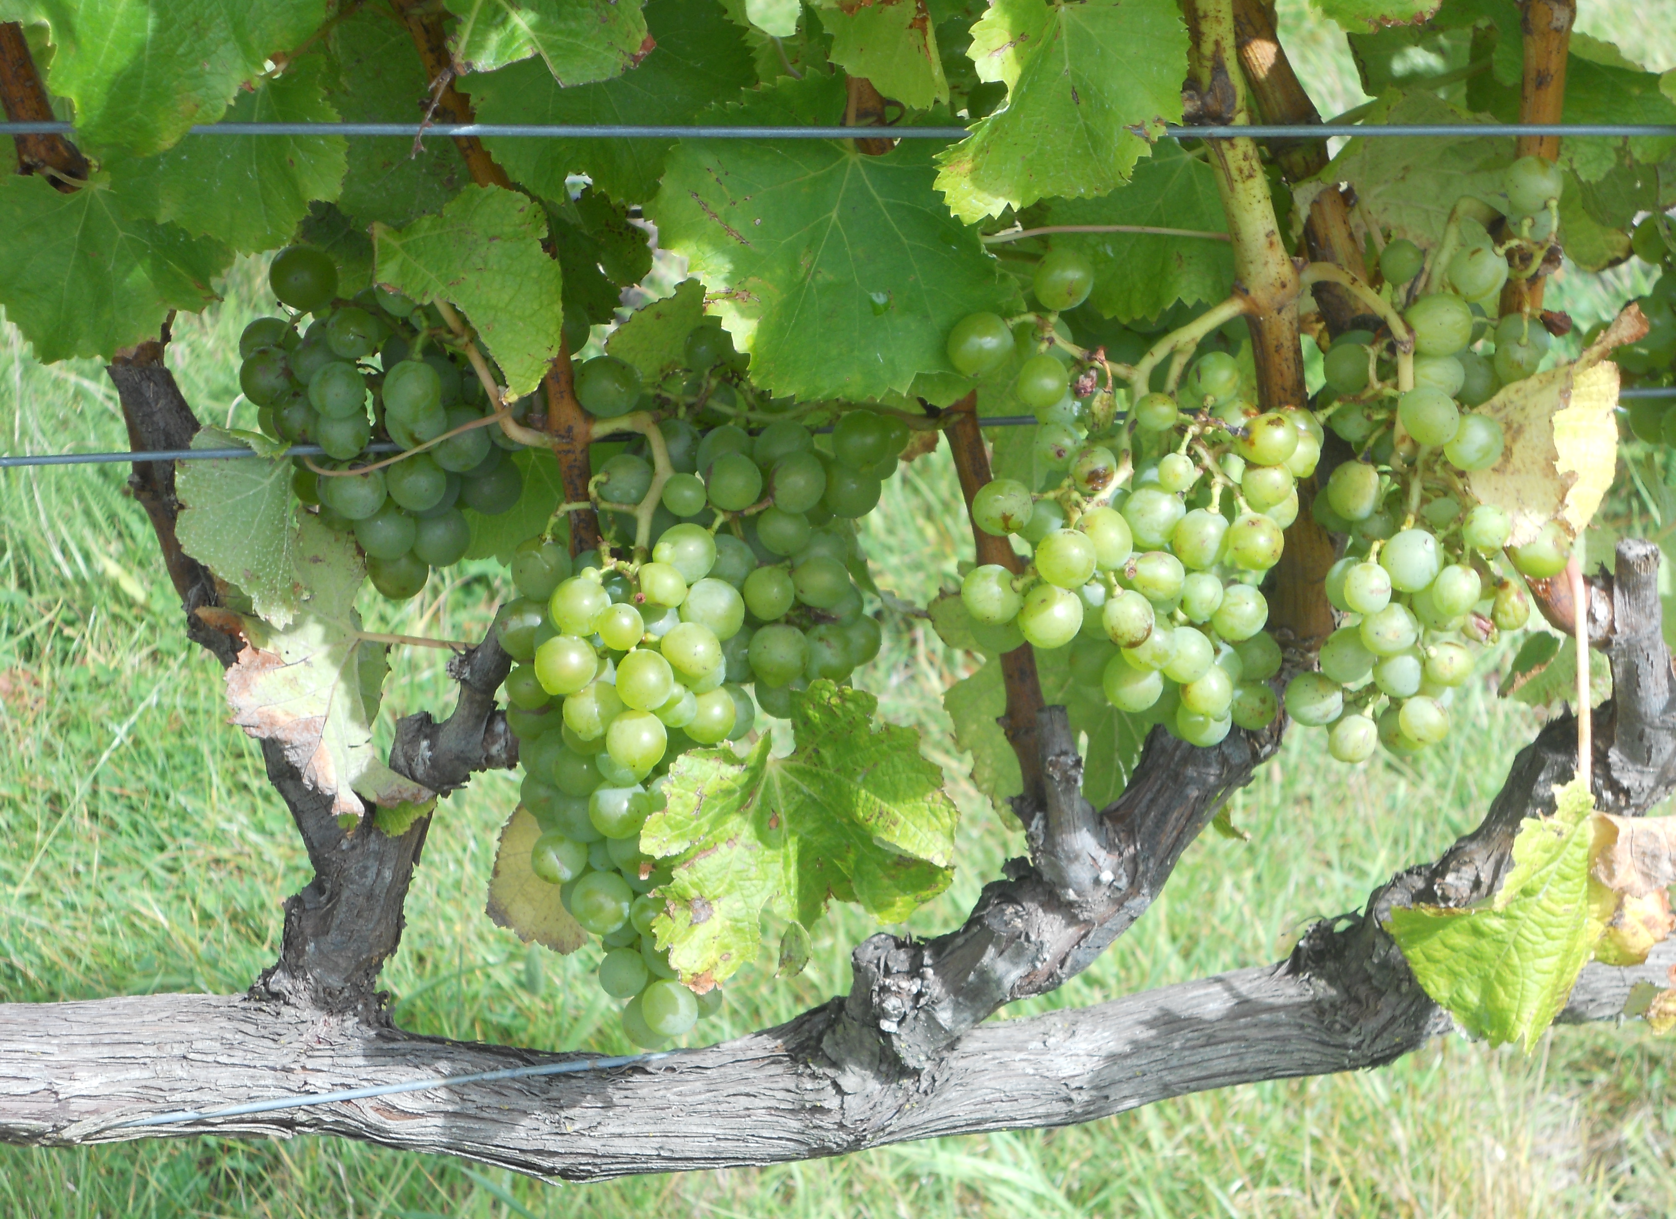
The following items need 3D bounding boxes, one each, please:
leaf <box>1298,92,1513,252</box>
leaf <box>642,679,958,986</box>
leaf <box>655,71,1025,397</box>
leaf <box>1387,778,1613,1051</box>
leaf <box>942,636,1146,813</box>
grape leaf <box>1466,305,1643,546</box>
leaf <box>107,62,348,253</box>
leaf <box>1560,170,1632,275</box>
[{"bbox_3d":[0.156,-0.119,1.015,0.062,0.047,0.028,0,14,6],"label":"leaf"},{"bbox_3d":[-0.010,0.059,0.985,0.083,0.081,0.035,0,-11,-3],"label":"leaf"},{"bbox_3d":[-0.001,-0.099,0.990,0.098,0.088,0.028,0,-6,0],"label":"leaf"},{"bbox_3d":[0.176,0.081,0.990,0.061,0.073,0.035,17,-10,15],"label":"leaf"},{"bbox_3d":[0.058,0.028,1.040,0.059,0.059,0.026,0,-6,0],"label":"leaf"},{"bbox_3d":[0.188,-0.048,0.985,0.049,0.065,0.032,14,1,25],"label":"grape leaf"},{"bbox_3d":[-0.161,-0.121,0.985,0.064,0.053,0.024,0,-9,0],"label":"leaf"},{"bbox_3d":[0.207,-0.112,1.040,0.030,0.035,0.022,0,-6,0],"label":"leaf"}]

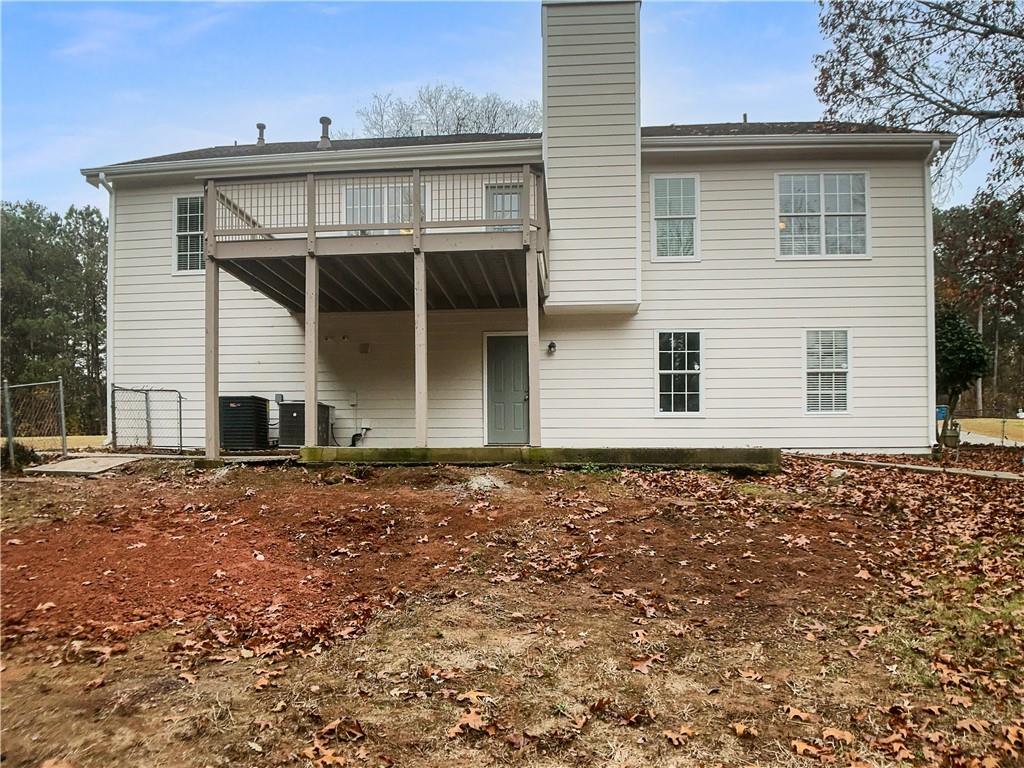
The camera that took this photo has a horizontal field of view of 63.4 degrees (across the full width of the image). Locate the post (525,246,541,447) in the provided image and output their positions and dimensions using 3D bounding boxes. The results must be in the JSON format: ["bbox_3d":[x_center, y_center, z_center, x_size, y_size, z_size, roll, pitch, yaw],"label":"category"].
[{"bbox_3d":[0.305,-0.538,12.050,0.150,2.900,0.150,0,-2,6],"label":"post"}]

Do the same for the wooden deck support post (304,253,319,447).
[{"bbox_3d":[-2.990,-0.507,12.350,0.150,2.870,0.150,0,-2,6],"label":"wooden deck support post"}]

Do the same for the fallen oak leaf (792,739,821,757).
[{"bbox_3d":[1.157,1.421,3.244,0.115,0.030,0.070,1,3,28],"label":"fallen oak leaf"}]

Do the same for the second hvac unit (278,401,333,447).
[{"bbox_3d":[-3.711,0.726,14.850,0.750,0.800,0.720,-1,-3,4],"label":"second hvac unit"}]

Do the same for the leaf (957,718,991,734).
[{"bbox_3d":[2.050,1.522,3.680,0.145,0.030,0.110,0,3,0],"label":"leaf"}]

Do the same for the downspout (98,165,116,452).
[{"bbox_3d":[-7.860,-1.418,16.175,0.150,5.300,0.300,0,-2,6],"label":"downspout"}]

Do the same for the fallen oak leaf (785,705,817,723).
[{"bbox_3d":[1.244,1.414,3.559,0.140,0.030,0.080,1,3,28],"label":"fallen oak leaf"}]

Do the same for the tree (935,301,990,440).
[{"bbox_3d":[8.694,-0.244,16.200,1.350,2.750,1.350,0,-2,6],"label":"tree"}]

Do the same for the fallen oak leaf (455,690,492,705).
[{"bbox_3d":[-0.183,1.533,4.050,0.165,0.030,0.110,0,3,0],"label":"fallen oak leaf"}]

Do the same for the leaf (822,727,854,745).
[{"bbox_3d":[1.419,1.528,3.600,0.135,0.030,0.110,0,3,0],"label":"leaf"}]

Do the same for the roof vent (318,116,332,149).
[{"bbox_3d":[-3.832,-5.156,17.000,0.270,0.650,0.270,-1,-3,4],"label":"roof vent"}]

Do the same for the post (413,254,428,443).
[{"bbox_3d":[-1.188,-0.461,10.750,0.140,2.500,0.140,-1,-3,4],"label":"post"}]

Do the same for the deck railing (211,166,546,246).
[{"bbox_3d":[-1.629,-2.173,13.092,4.400,1.030,4.700,-1,-3,4],"label":"deck railing"}]

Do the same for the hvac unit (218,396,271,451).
[{"bbox_3d":[-4.772,0.695,14.750,0.680,0.930,0.680,-1,-3,4],"label":"hvac unit"}]

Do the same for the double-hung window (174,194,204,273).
[{"bbox_3d":[-6.252,-2.942,16.300,0.770,1.500,0.100,0,-2,6],"label":"double-hung window"}]

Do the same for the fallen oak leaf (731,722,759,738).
[{"bbox_3d":[0.951,1.418,3.390,0.120,0.030,0.075,0,3,20],"label":"fallen oak leaf"}]

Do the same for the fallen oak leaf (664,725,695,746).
[{"bbox_3d":[0.674,1.419,3.344,0.125,0.030,0.085,1,3,25],"label":"fallen oak leaf"}]

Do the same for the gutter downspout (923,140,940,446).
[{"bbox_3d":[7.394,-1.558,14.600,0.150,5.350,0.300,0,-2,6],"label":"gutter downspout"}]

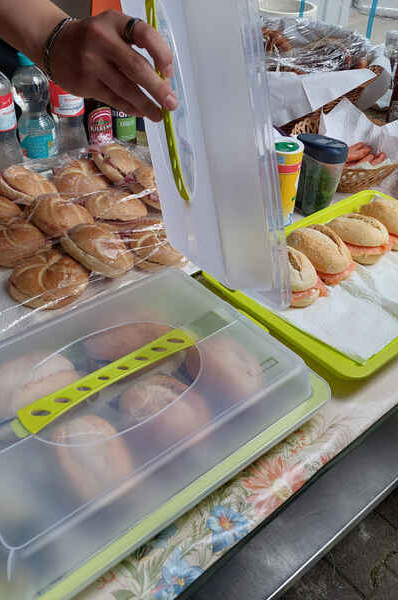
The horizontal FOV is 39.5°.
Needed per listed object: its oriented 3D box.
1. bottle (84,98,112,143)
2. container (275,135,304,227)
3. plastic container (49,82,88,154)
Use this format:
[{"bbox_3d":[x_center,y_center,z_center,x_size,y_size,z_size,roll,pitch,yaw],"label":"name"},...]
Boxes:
[{"bbox_3d":[-0.211,-0.449,1.186,0.062,0.229,0.062,-5,36,-8],"label":"bottle"},{"bbox_3d":[0.142,-0.198,0.937,0.053,0.136,0.053,8,38,7],"label":"container"},{"bbox_3d":[-0.256,-0.385,1.082,0.067,0.230,0.067,-6,38,-11],"label":"plastic container"}]

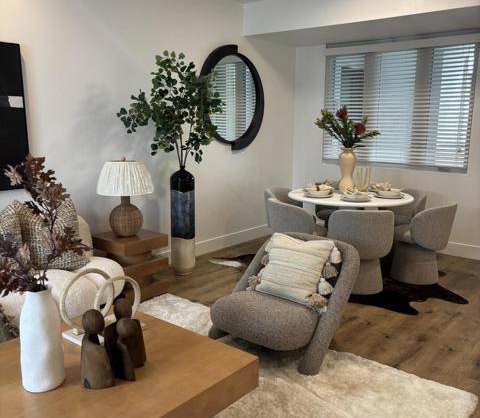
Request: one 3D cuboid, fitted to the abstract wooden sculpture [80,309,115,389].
[{"bbox_3d":[-0.548,0.533,1.861,0.130,0.310,0.085,0,10,0],"label":"abstract wooden sculpture"}]

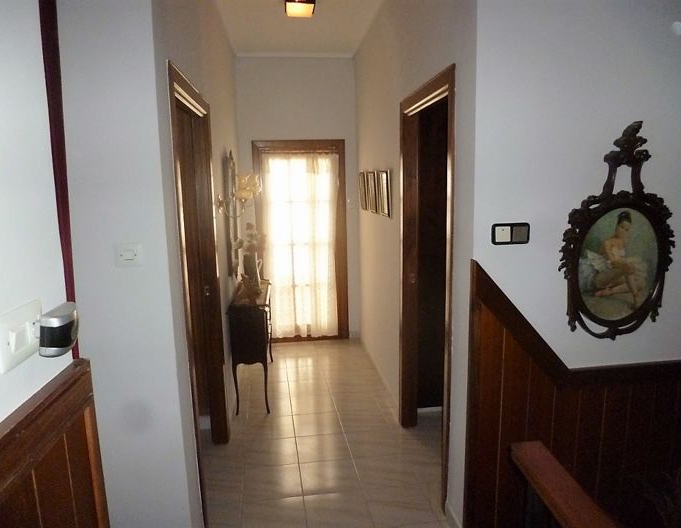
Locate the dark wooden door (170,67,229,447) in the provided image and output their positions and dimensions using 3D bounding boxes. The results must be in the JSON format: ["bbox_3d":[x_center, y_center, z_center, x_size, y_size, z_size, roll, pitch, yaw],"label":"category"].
[{"bbox_3d":[-0.722,0.214,2.486,0.070,2.030,0.890,-2,9,-6],"label":"dark wooden door"}]

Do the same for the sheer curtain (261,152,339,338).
[{"bbox_3d":[-0.383,-0.149,4.942,0.740,1.890,0.070,-2,9,-9],"label":"sheer curtain"}]

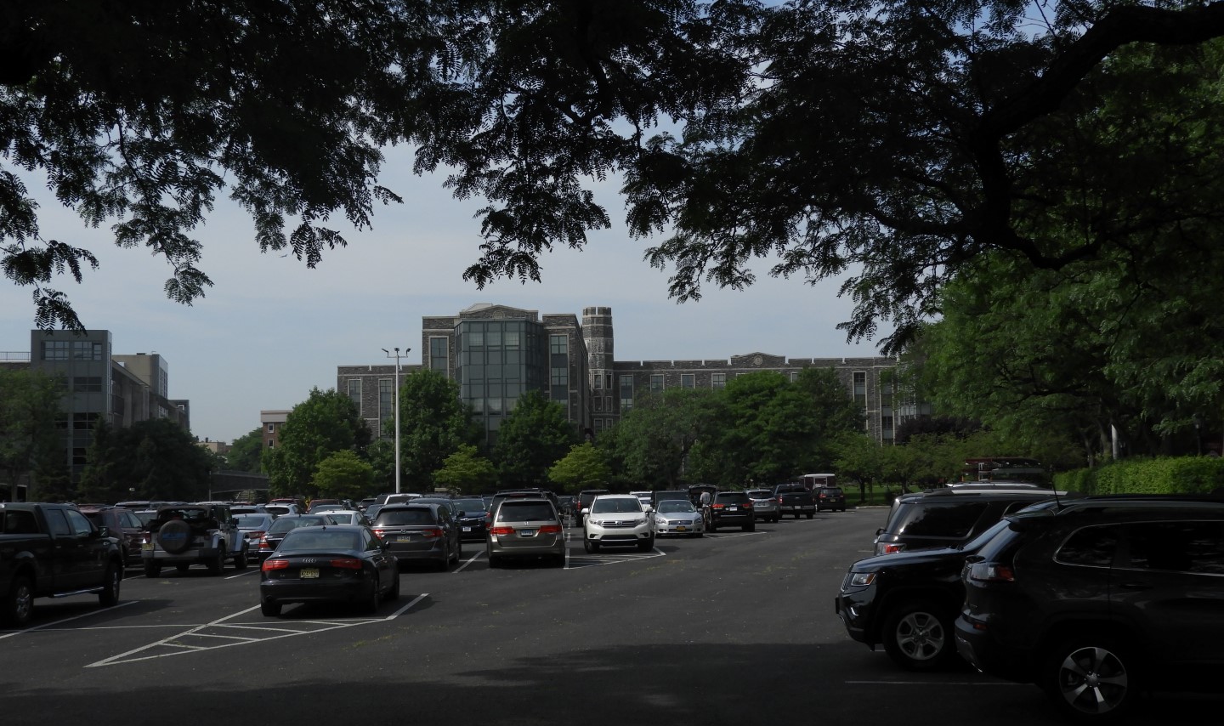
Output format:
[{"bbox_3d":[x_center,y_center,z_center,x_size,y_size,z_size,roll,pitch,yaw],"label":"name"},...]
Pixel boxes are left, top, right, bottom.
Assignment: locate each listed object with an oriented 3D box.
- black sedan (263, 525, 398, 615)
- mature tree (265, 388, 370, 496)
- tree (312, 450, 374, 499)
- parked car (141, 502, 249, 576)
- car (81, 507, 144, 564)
[{"bbox_3d":[-4.872,3.534,24.757,1.880,1.455,4.920,-1,-4,-2],"label":"black sedan"},{"bbox_3d":[-25.196,7.381,121.000,8.500,10.552,8.200,0,-5,-1],"label":"mature tree"},{"bbox_3d":[-19.948,8.995,105.000,4.614,5.141,4.614,-1,-4,0],"label":"tree"},{"bbox_3d":[-10.400,4.379,35.600,1.870,1.800,4.050,0,-5,-1],"label":"parked car"},{"bbox_3d":[-14.764,5.036,41.568,1.950,1.740,4.850,-1,-4,-2],"label":"car"}]

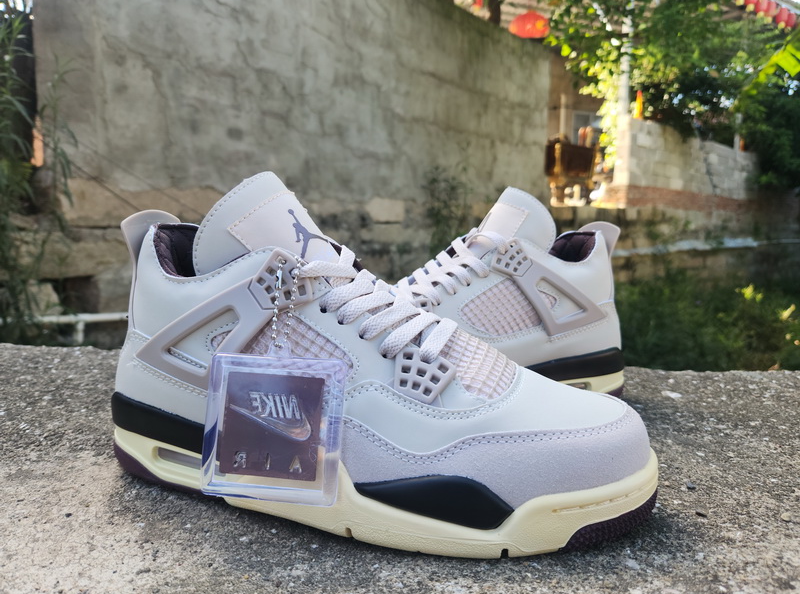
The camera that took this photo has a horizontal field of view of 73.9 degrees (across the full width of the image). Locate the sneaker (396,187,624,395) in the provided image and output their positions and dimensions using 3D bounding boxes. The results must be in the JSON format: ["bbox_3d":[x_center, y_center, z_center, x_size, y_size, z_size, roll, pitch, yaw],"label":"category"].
[{"bbox_3d":[0.034,0.001,0.404,0.300,0.170,0.110,-1,10,-13],"label":"sneaker"}]

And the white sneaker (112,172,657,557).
[{"bbox_3d":[-0.013,0.022,0.280,0.300,0.170,0.110,3,10,12],"label":"white sneaker"}]

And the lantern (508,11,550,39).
[{"bbox_3d":[1.706,-3.569,7.000,0.540,0.400,0.540,1,10,0],"label":"lantern"}]

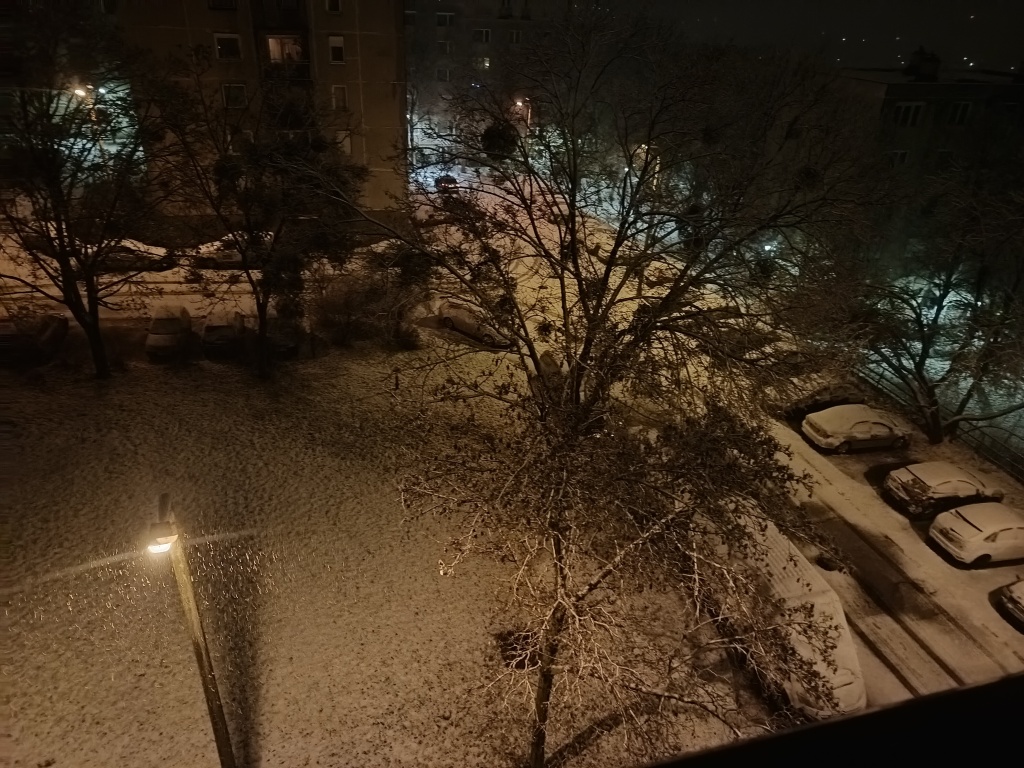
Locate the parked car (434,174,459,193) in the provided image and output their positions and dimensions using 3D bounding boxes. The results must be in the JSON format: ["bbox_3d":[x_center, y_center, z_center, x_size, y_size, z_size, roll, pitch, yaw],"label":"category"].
[{"bbox_3d":[-6.375,-19.893,69.011,1.780,1.500,4.300,-4,26,-14],"label":"parked car"}]

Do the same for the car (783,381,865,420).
[{"bbox_3d":[13.800,0.688,31.346,4.050,1.460,1.720,-4,26,-14],"label":"car"}]

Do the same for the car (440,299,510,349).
[{"bbox_3d":[-1.515,-3.134,35.295,4.400,1.460,1.750,23,32,35],"label":"car"}]

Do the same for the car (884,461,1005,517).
[{"bbox_3d":[15.586,3.705,25.506,4.150,1.480,1.750,-4,26,-14],"label":"car"}]

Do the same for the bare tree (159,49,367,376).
[{"bbox_3d":[-10.148,-6.007,28.292,8.300,12.500,8.200,1,25,0],"label":"bare tree"}]

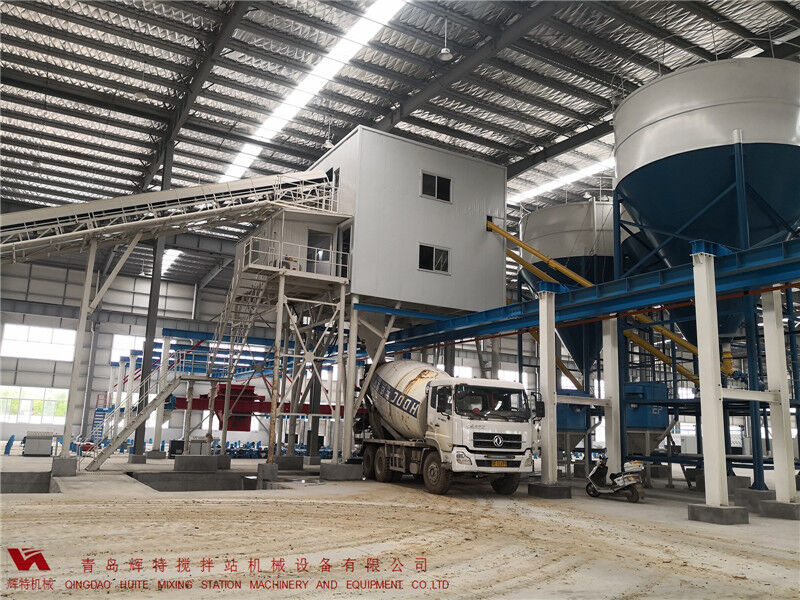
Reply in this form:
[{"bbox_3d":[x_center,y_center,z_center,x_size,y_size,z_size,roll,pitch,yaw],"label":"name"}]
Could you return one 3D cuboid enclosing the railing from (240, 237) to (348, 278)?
[{"bbox_3d":[-3.555,-1.259,21.615,3.580,1.050,0.900,9,-14,-30],"label":"railing"}]

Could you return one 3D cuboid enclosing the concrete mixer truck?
[{"bbox_3d":[0.864,3.910,20.243,2.500,3.980,8.900,7,-13,-22],"label":"concrete mixer truck"}]

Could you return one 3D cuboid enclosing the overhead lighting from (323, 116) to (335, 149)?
[{"bbox_3d":[-3.033,-7.170,26.619,0.470,1.385,0.470,2,-12,0],"label":"overhead lighting"}]

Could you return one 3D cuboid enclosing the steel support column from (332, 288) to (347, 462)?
[{"bbox_3d":[-2.036,2.433,21.386,0.170,6.165,0.170,9,-14,-30],"label":"steel support column"}]

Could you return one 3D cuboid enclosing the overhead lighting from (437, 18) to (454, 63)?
[{"bbox_3d":[1.482,-8.338,19.979,0.470,1.522,0.470,2,-12,0],"label":"overhead lighting"}]

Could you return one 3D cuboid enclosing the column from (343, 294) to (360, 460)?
[{"bbox_3d":[-1.708,2.716,22.112,0.220,5.928,0.220,9,-14,-30],"label":"column"}]

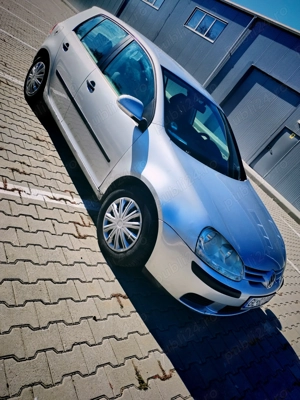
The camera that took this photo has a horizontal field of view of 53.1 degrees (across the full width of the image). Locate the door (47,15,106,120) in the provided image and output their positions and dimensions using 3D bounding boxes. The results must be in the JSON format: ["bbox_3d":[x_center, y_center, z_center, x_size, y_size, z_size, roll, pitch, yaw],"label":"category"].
[{"bbox_3d":[-0.790,-1.513,3.278,0.230,1.110,1.020,14,32,-47],"label":"door"}]

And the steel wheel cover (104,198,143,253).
[{"bbox_3d":[-0.210,0.183,2.276,0.080,0.415,0.415,14,32,-47],"label":"steel wheel cover"}]

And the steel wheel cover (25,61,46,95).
[{"bbox_3d":[-1.435,-1.532,3.761,0.080,0.420,0.420,14,32,-47],"label":"steel wheel cover"}]

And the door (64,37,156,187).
[{"bbox_3d":[-0.317,-0.841,2.708,0.230,1.110,1.130,14,32,-47],"label":"door"}]

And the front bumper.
[{"bbox_3d":[0.687,0.603,2.551,1.740,0.470,0.660,14,32,-48],"label":"front bumper"}]

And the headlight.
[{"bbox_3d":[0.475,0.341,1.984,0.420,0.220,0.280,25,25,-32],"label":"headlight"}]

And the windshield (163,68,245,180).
[{"bbox_3d":[0.513,-0.732,3.004,1.360,0.150,0.930,14,59,-48],"label":"windshield"}]

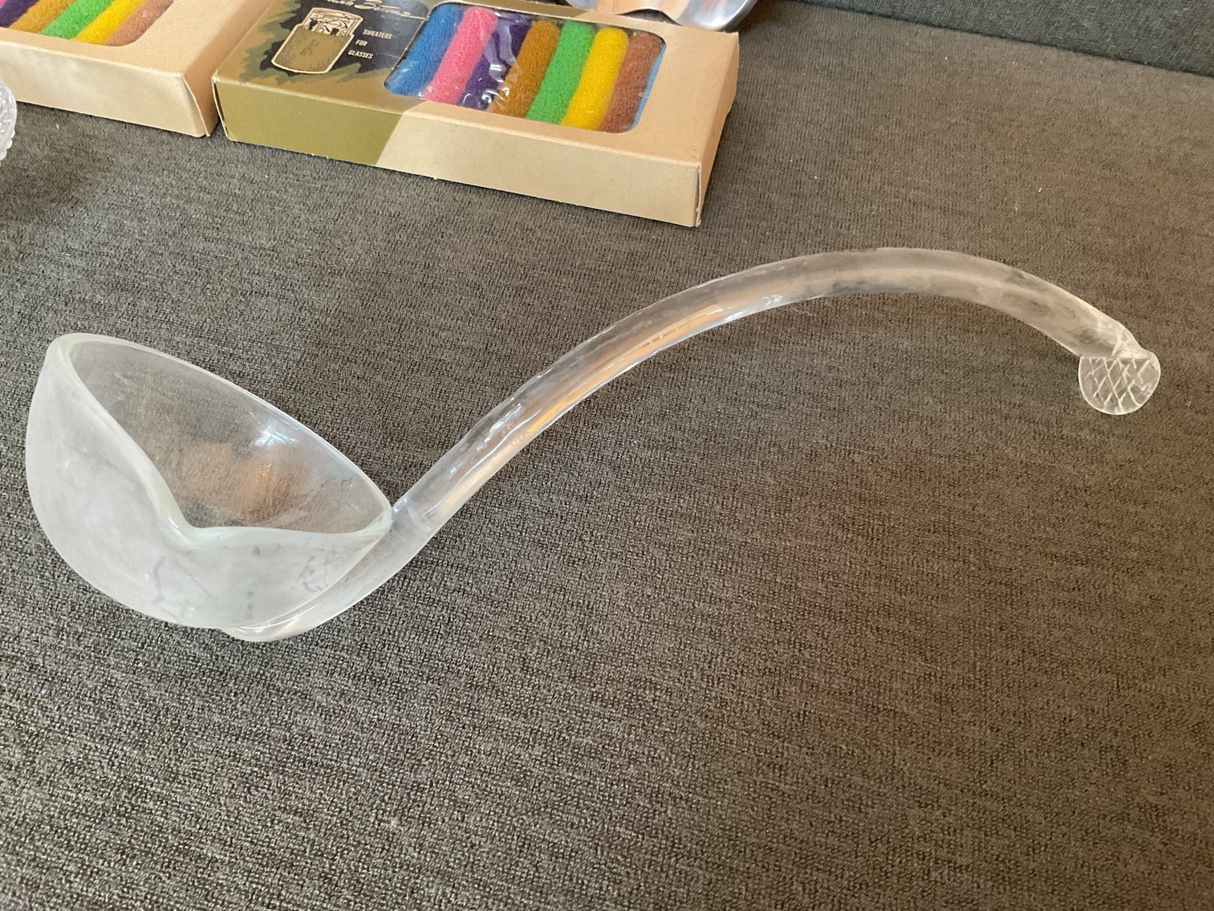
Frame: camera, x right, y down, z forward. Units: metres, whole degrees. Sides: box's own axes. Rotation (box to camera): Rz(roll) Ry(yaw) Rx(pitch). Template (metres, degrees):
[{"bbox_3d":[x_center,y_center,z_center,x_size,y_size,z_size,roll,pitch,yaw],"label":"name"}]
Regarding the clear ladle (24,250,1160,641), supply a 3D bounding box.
[{"bbox_3d":[0.016,-0.008,0.315,0.348,0.098,0.102,-9,20,-14],"label":"clear ladle"}]

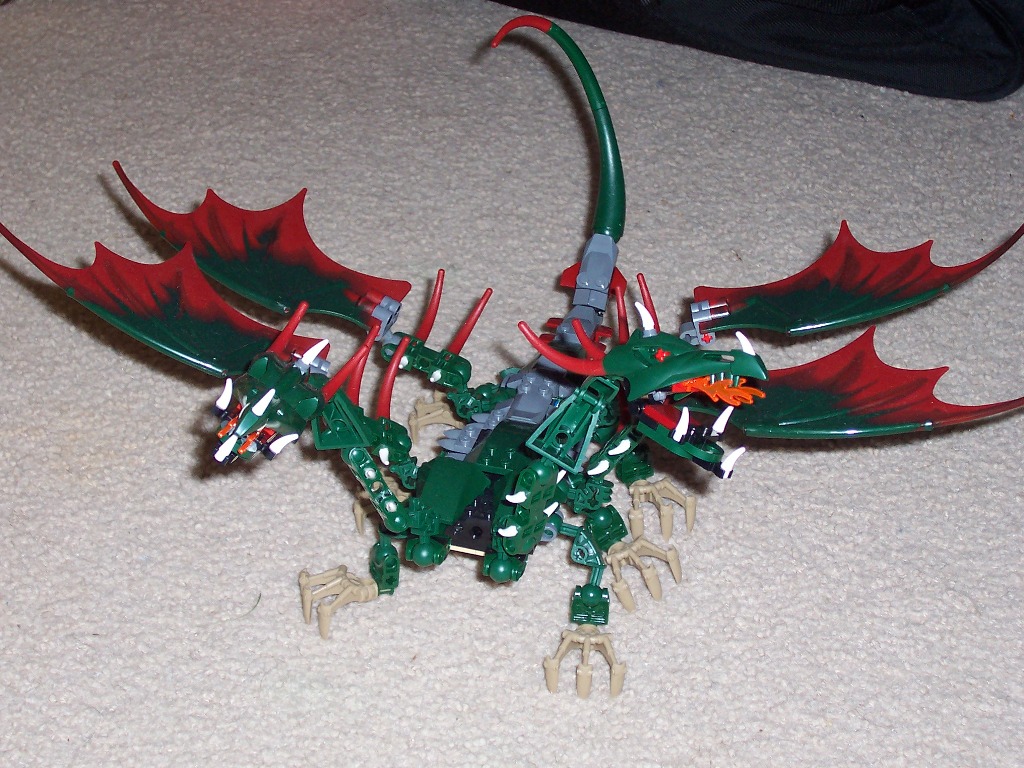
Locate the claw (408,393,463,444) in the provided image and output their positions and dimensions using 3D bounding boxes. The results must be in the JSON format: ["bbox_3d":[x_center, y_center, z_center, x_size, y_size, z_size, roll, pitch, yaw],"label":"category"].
[{"bbox_3d":[-0.029,0.019,0.997,0.037,0.022,0.034,13,40,16],"label":"claw"}]

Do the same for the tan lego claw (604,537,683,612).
[{"bbox_3d":[0.054,0.080,0.922,0.034,0.022,0.037,-29,38,-17],"label":"tan lego claw"}]

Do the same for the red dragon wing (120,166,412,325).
[{"bbox_3d":[-0.113,-0.070,0.943,0.158,0.022,0.079,29,42,18],"label":"red dragon wing"}]

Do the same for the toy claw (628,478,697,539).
[{"bbox_3d":[0.065,0.054,0.953,0.034,0.022,0.037,-11,39,-14],"label":"toy claw"}]

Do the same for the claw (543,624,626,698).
[{"bbox_3d":[0.029,0.106,0.820,0.032,0.019,0.033,3,35,6],"label":"claw"}]

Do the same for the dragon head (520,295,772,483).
[{"bbox_3d":[0.059,0.002,0.850,0.102,0.069,0.047,4,5,30],"label":"dragon head"}]

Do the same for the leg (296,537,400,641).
[{"bbox_3d":[-0.069,0.085,0.898,0.045,0.038,0.034,-13,40,-16],"label":"leg"}]

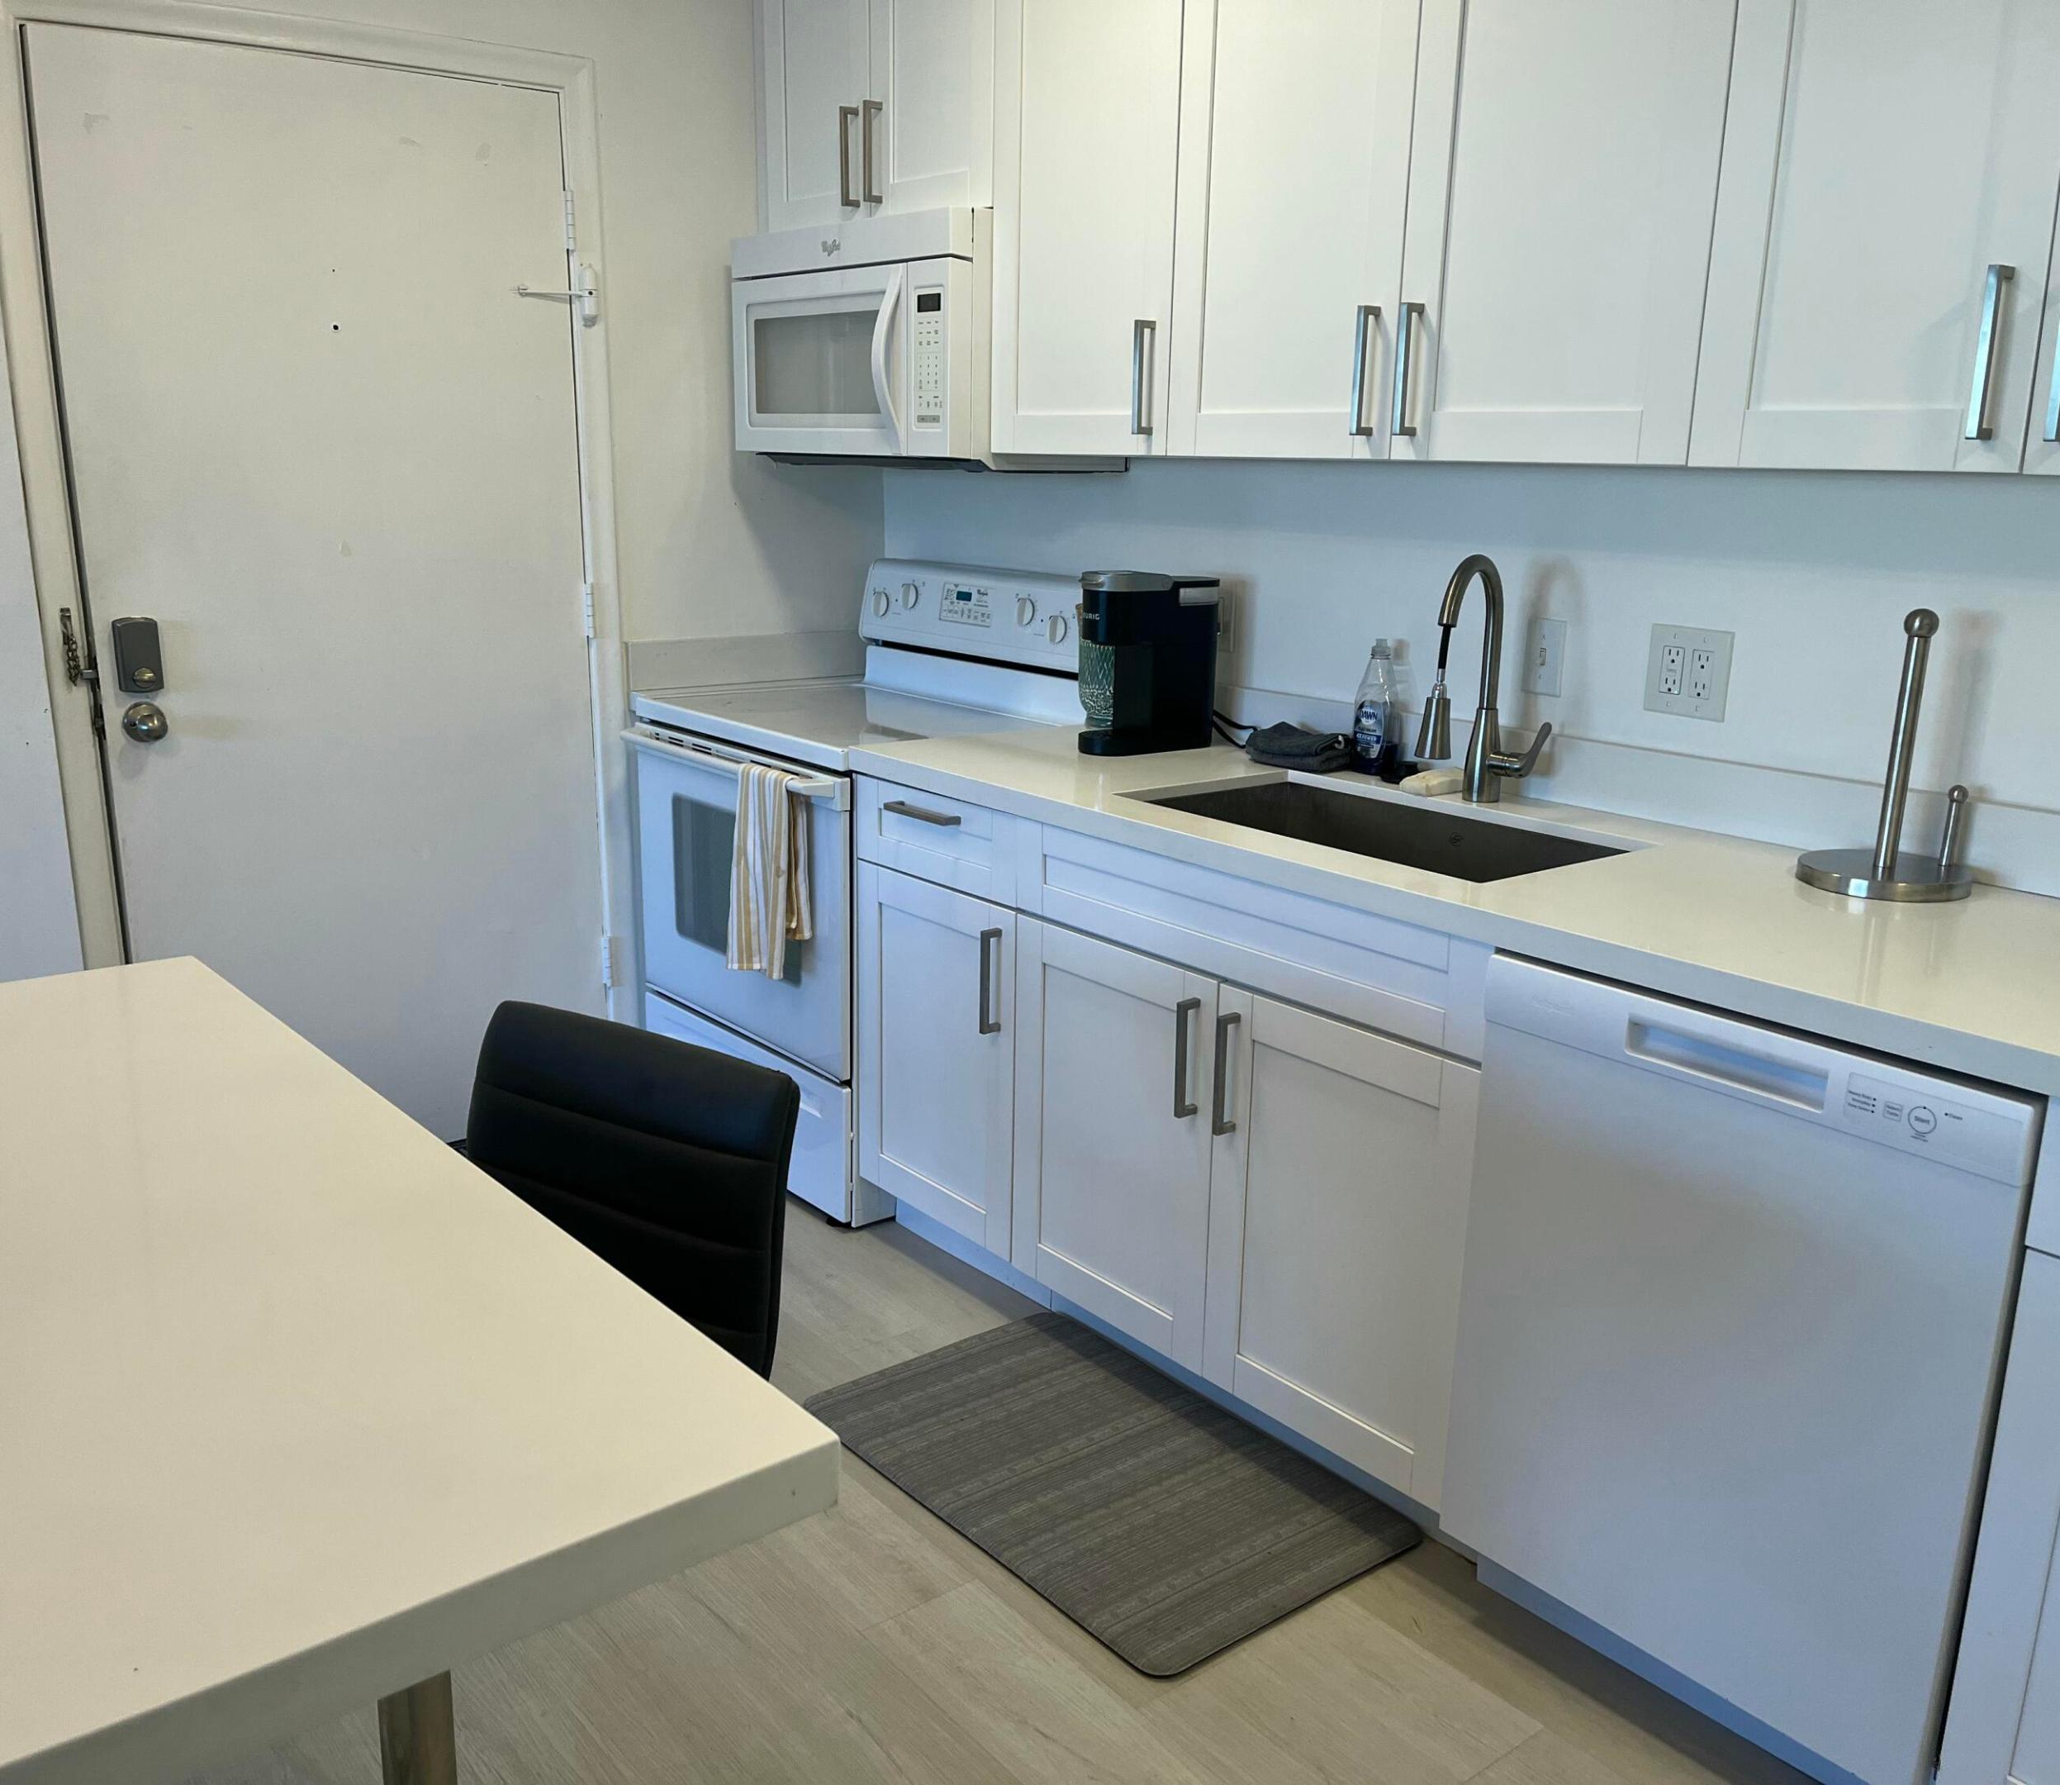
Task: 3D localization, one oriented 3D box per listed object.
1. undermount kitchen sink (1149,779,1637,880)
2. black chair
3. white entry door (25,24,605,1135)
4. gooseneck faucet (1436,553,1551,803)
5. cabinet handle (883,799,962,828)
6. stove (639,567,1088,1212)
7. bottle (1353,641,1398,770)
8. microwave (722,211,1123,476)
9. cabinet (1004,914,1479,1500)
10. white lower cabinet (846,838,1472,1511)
[{"bbox_3d":[0.486,0.019,2.597,0.400,0.230,0.710,-10,18,-37],"label":"undermount kitchen sink"},{"bbox_3d":[-0.493,0.601,1.685,0.410,0.875,0.450,9,17,30],"label":"black chair"},{"bbox_3d":[-1.274,-0.459,3.389,0.915,2.045,0.050,-10,18,-37],"label":"white entry door"},{"bbox_3d":[0.672,-0.301,2.598,0.150,0.370,0.215,13,19,40],"label":"gooseneck faucet"},{"bbox_3d":[-0.178,-0.130,2.956,0.034,0.013,0.173,-10,18,-37],"label":"cabinet handle"},{"bbox_3d":[-0.334,-0.043,3.626,0.690,1.175,0.760,-10,18,-37],"label":"stove"},{"bbox_3d":[0.566,-0.304,2.913,0.080,0.218,0.050,14,20,43],"label":"bottle"},{"bbox_3d":[-0.215,-1.054,3.471,0.420,0.432,0.760,-10,18,-37],"label":"microwave"},{"bbox_3d":[0.475,0.380,2.721,0.560,0.640,0.905,-10,18,-37],"label":"cabinet"},{"bbox_3d":[0.332,0.334,2.895,0.560,0.640,1.360,-10,18,-37],"label":"white lower cabinet"}]

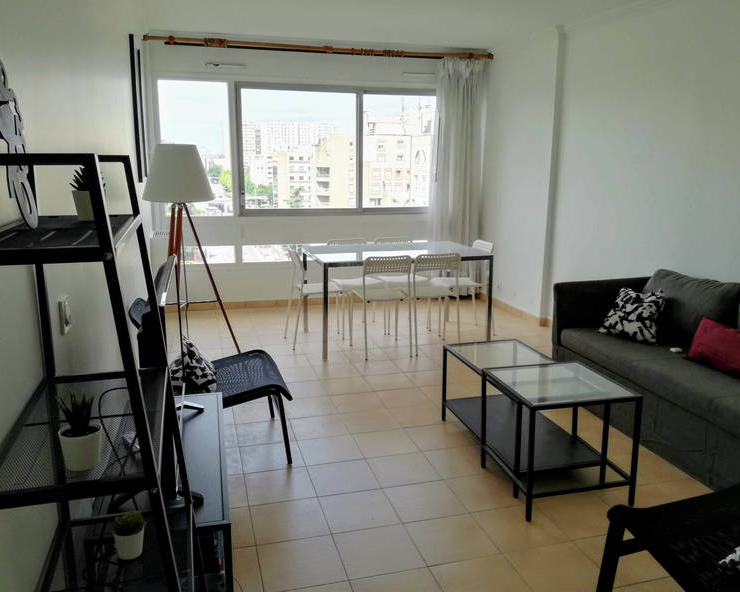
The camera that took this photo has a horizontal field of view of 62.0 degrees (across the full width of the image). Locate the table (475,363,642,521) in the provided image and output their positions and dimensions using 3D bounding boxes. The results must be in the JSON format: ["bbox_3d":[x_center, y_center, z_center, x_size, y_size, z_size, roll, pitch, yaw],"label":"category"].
[{"bbox_3d":[0.828,0.624,2.762,0.500,0.500,0.495,-3,12,-13],"label":"table"}]

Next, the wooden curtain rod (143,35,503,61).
[{"bbox_3d":[-0.366,-2.353,5.866,3.378,0.065,0.085,-3,12,-15],"label":"wooden curtain rod"}]

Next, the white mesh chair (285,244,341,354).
[{"bbox_3d":[-0.439,-0.001,5.036,0.480,0.775,0.400,-4,13,-17],"label":"white mesh chair"}]

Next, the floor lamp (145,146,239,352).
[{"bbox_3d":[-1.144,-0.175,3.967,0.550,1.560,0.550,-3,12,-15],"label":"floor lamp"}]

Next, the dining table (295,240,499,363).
[{"bbox_3d":[0.197,0.006,5.090,1.360,0.740,0.855,-3,12,-15],"label":"dining table"}]

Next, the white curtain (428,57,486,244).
[{"bbox_3d":[0.927,-1.194,6.456,0.600,2.460,0.160,-3,12,-15],"label":"white curtain"}]

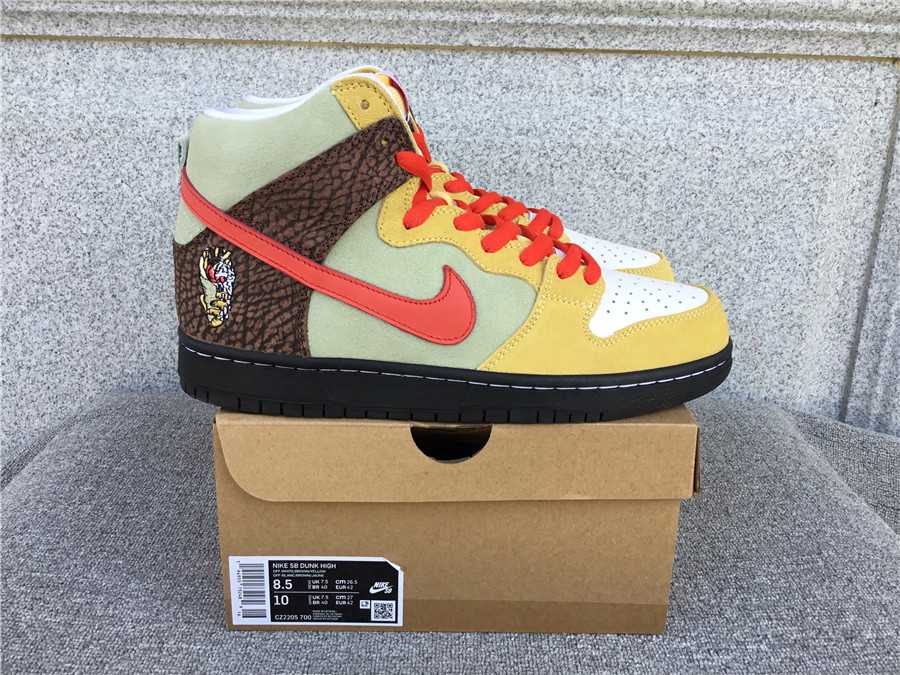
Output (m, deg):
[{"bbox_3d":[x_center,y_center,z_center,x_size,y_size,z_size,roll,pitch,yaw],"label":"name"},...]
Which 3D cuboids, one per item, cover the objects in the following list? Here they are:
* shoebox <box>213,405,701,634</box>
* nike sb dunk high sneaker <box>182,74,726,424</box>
[{"bbox_3d":[-0.003,0.052,0.577,0.242,0.121,0.336,1,17,-2],"label":"shoebox"},{"bbox_3d":[0.006,-0.052,0.422,0.301,0.168,0.106,1,17,-2],"label":"nike sb dunk high sneaker"}]

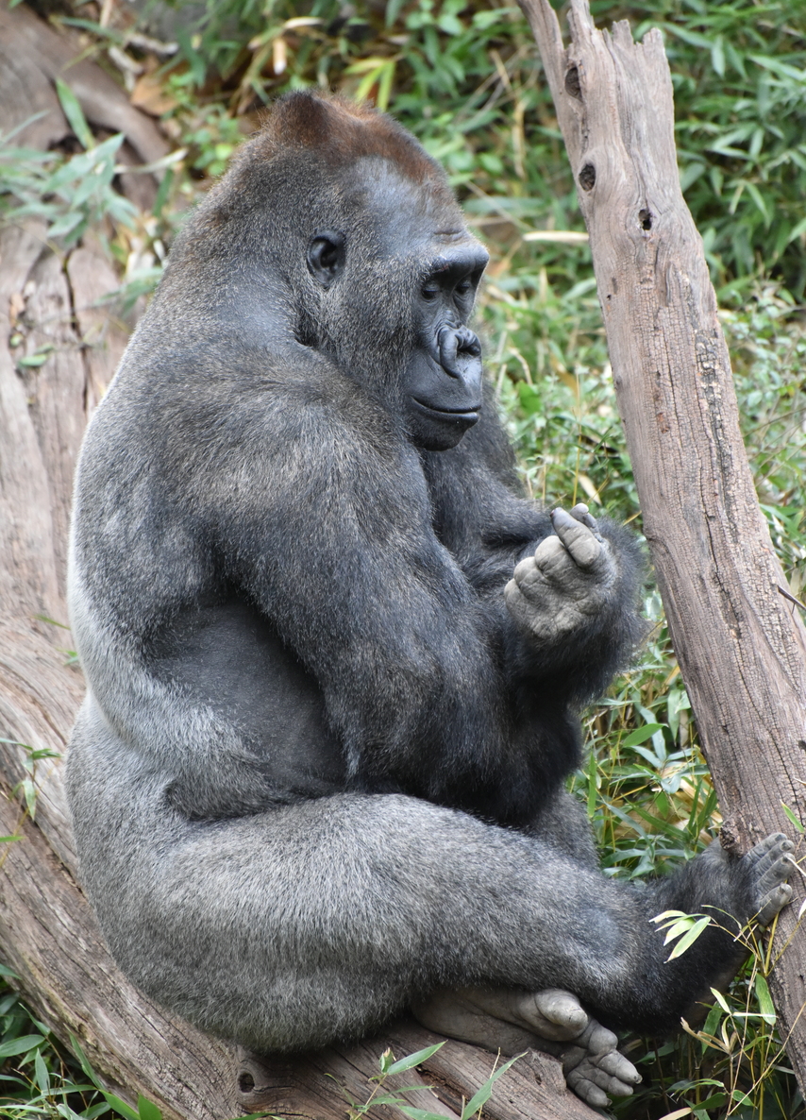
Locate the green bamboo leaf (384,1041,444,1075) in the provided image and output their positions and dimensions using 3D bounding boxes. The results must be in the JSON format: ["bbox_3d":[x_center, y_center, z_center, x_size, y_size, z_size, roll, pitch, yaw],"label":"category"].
[{"bbox_3d":[0.011,0.528,9.250,0.072,0.016,0.008,-30,-34,9],"label":"green bamboo leaf"}]

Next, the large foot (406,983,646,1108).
[{"bbox_3d":[0.132,0.523,9.450,0.275,0.110,0.100,23,17,9],"label":"large foot"}]

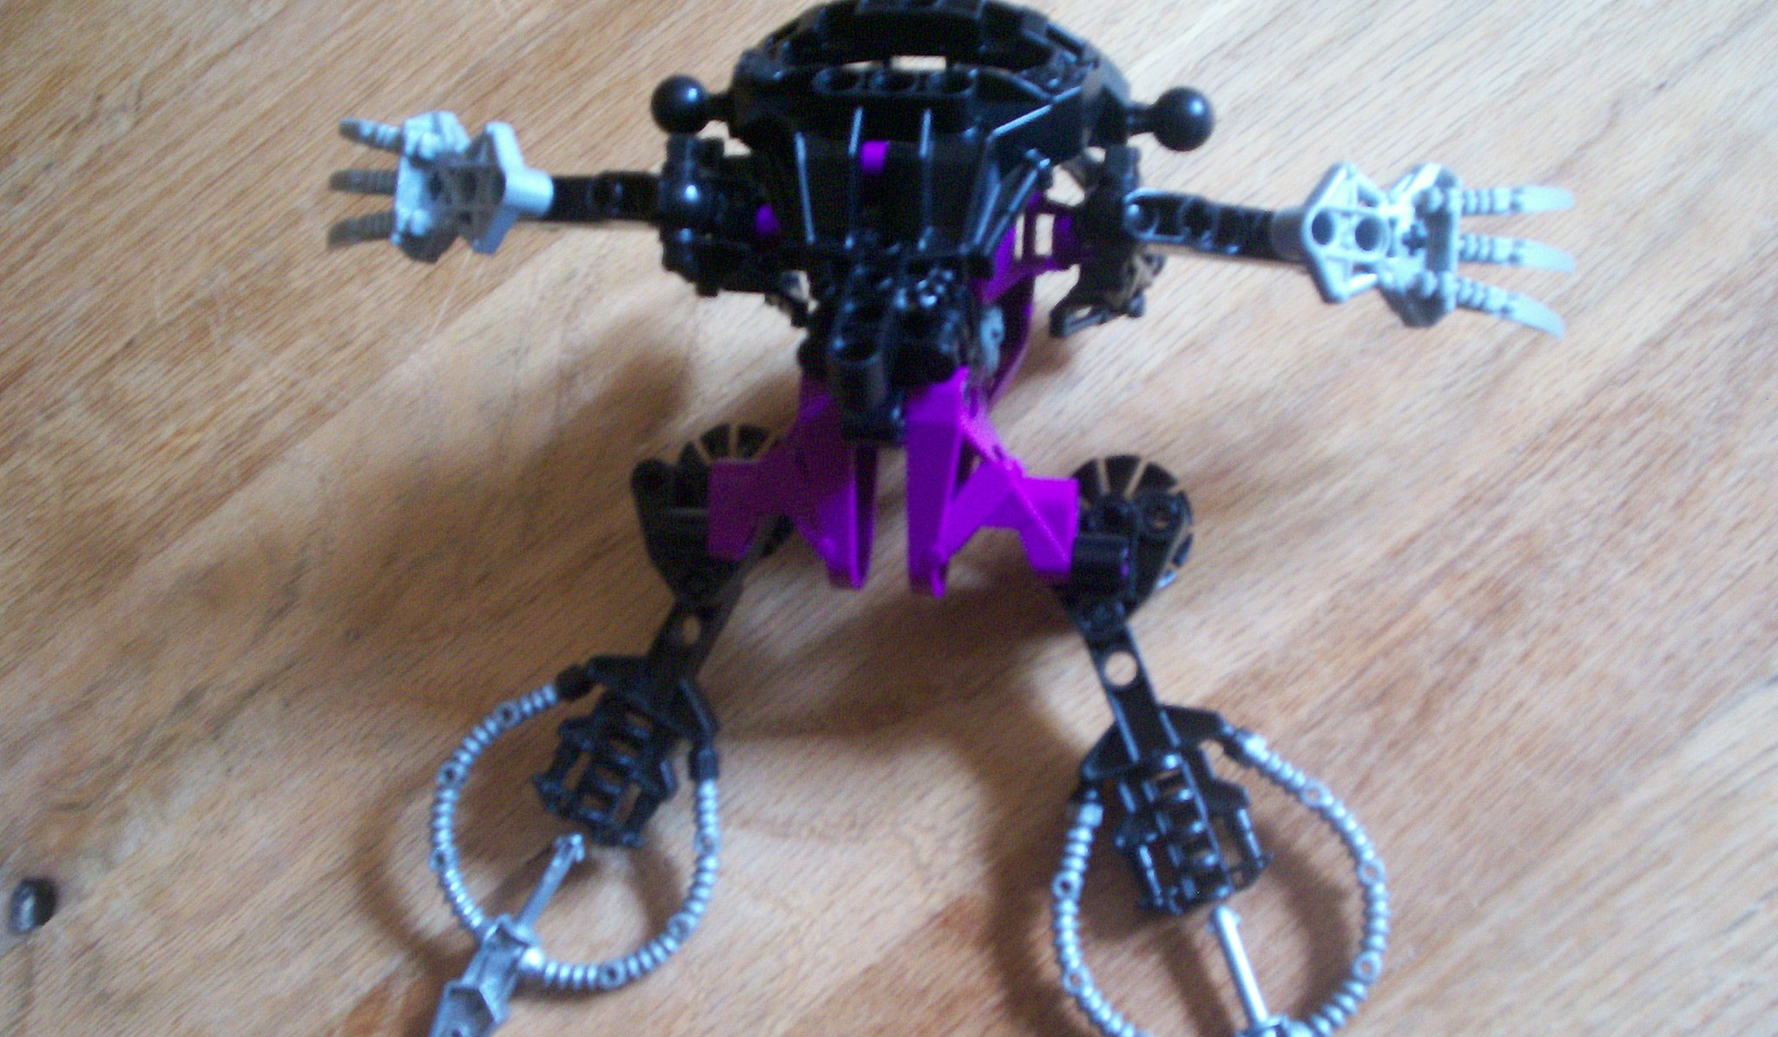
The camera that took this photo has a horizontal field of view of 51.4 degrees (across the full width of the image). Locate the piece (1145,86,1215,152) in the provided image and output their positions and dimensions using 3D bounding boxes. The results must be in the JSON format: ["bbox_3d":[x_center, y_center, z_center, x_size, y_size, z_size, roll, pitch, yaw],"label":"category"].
[{"bbox_3d":[0.045,-0.062,0.288,0.011,0.010,0.010,4,72,14],"label":"piece"}]

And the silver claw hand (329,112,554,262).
[{"bbox_3d":[-0.078,-0.058,0.320,0.048,0.015,0.026,8,74,30],"label":"silver claw hand"}]

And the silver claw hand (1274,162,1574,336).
[{"bbox_3d":[0.083,-0.042,0.290,0.048,0.015,0.026,3,75,-12],"label":"silver claw hand"}]

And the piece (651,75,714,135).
[{"bbox_3d":[-0.034,-0.069,0.309,0.011,0.010,0.010,4,72,14],"label":"piece"}]

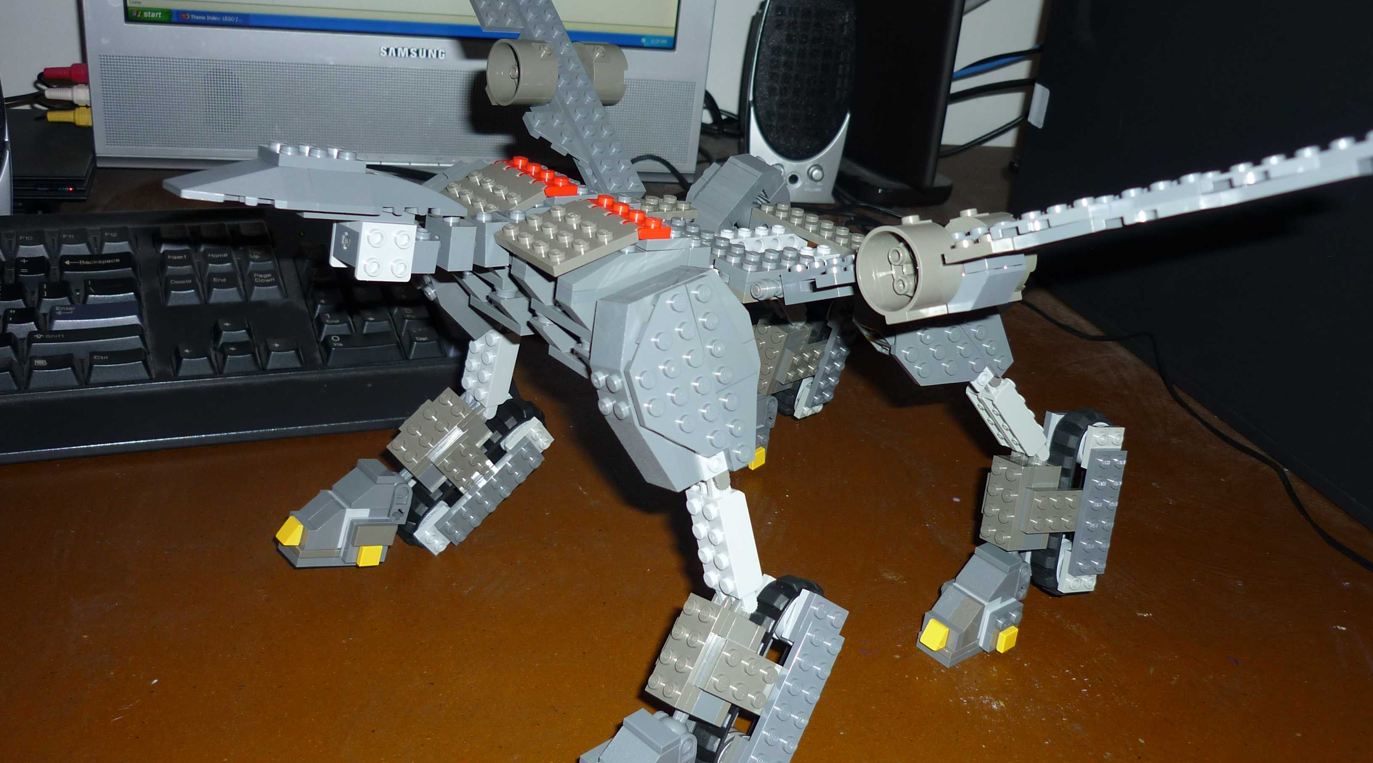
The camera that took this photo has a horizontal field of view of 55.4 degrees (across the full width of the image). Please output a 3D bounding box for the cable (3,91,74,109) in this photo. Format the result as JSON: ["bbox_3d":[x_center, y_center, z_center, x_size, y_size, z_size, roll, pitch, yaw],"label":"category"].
[{"bbox_3d":[-0.456,-0.198,0.920,0.049,0.012,0.018,11,25,11],"label":"cable"}]

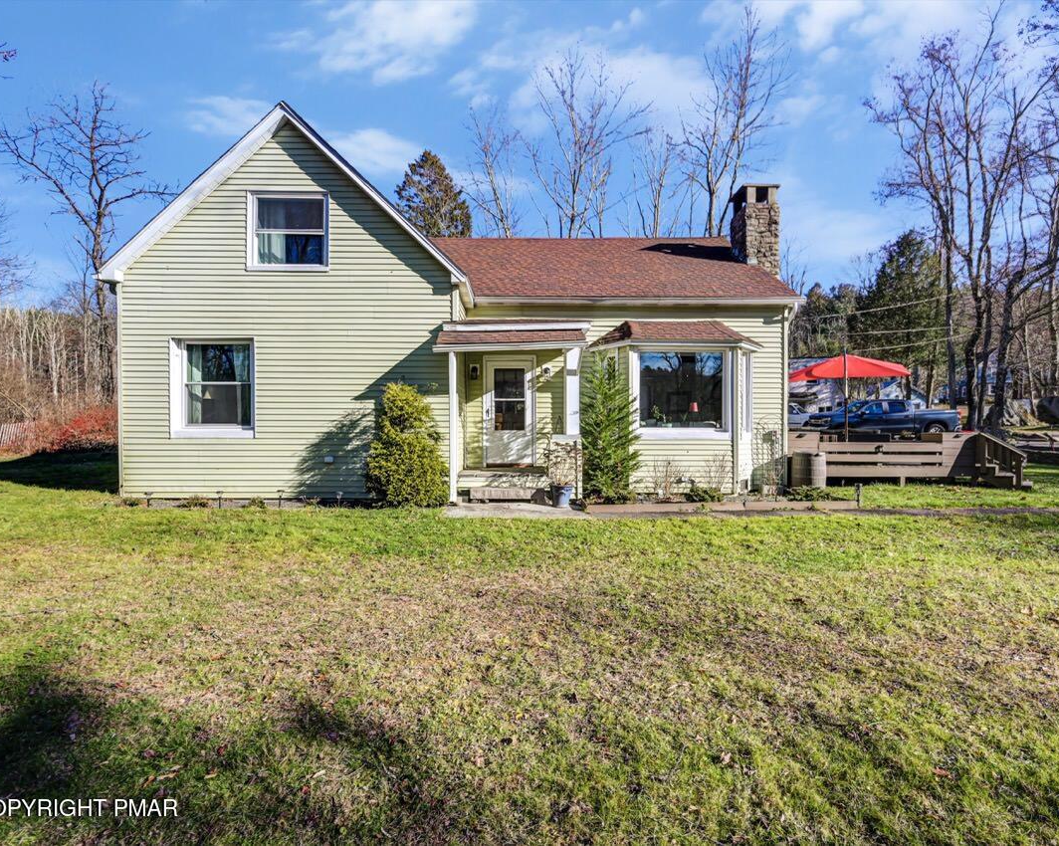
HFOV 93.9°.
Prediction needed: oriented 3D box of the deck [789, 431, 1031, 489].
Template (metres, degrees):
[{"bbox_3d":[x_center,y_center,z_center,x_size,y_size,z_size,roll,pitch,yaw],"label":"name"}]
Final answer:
[{"bbox_3d":[7.750,0.770,11.750,5.300,1.150,3.000,0,0,0],"label":"deck"}]

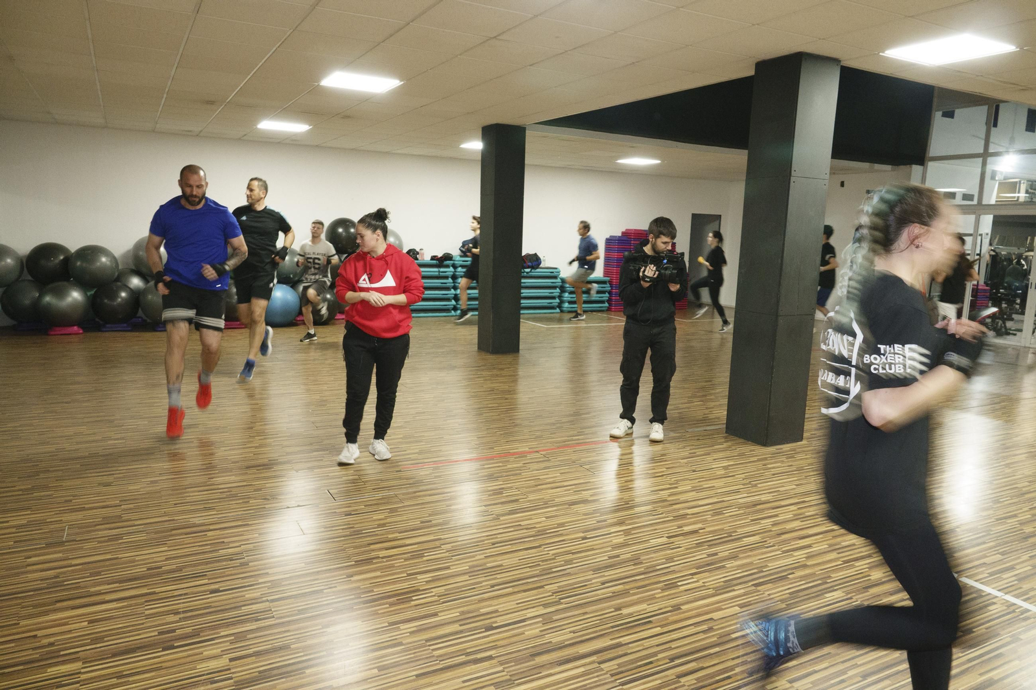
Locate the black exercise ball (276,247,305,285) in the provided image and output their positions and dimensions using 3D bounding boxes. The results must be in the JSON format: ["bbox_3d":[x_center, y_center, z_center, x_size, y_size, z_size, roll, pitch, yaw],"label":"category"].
[{"bbox_3d":[-3.661,-1.251,10.898,0.582,0.582,0.582,-4,11,-29],"label":"black exercise ball"}]

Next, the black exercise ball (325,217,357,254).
[{"bbox_3d":[-2.870,-1.801,11.415,0.589,0.589,0.589,1,10,0],"label":"black exercise ball"}]

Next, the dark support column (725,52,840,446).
[{"bbox_3d":[2.024,-0.671,5.331,0.413,2.863,0.413,-4,11,-29],"label":"dark support column"}]

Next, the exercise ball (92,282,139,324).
[{"bbox_3d":[-5.751,-0.600,9.877,0.589,0.589,0.589,-4,11,-29],"label":"exercise ball"}]

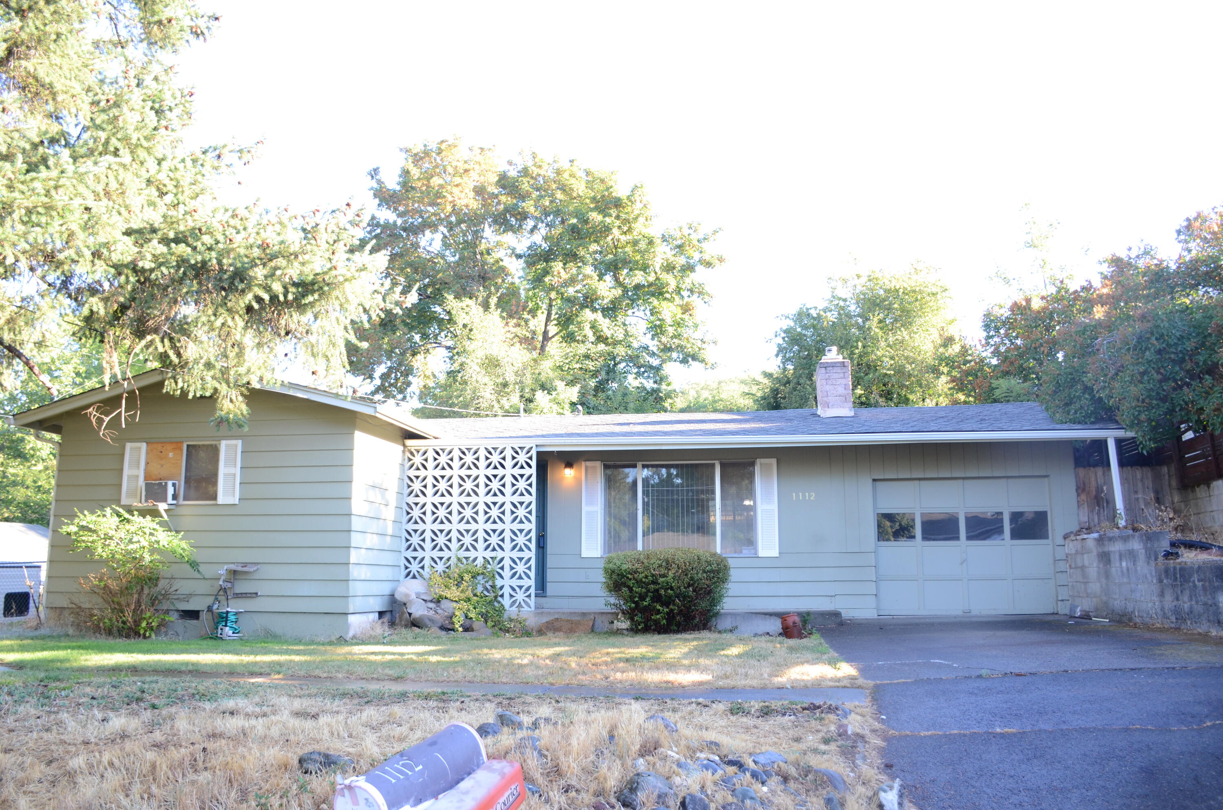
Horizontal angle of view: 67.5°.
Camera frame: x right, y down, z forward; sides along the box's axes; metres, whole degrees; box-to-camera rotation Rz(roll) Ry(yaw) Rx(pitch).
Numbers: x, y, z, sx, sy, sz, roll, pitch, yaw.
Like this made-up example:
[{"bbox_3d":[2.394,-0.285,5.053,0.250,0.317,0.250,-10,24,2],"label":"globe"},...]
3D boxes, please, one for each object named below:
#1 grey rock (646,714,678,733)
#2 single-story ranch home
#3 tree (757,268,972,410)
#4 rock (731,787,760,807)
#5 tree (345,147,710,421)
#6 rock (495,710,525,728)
[{"bbox_3d":[0.363,2.314,6.631,0.260,0.170,0.200,0,-9,0],"label":"grey rock"},{"bbox_3d":[0.082,1.478,16.290,15.483,4.290,10.530,-1,-9,8],"label":"single-story ranch home"},{"bbox_3d":[8.230,0.472,29.290,6.769,10.080,6.500,0,-9,0],"label":"tree"},{"bbox_3d":[0.757,2.214,5.163,0.190,0.150,0.170,0,-9,0],"label":"rock"},{"bbox_3d":[-2.569,-1.770,30.669,12.211,15.032,10.500,0,-9,0],"label":"tree"},{"bbox_3d":[-0.761,2.368,6.877,0.240,0.170,0.200,0,-9,0],"label":"rock"}]

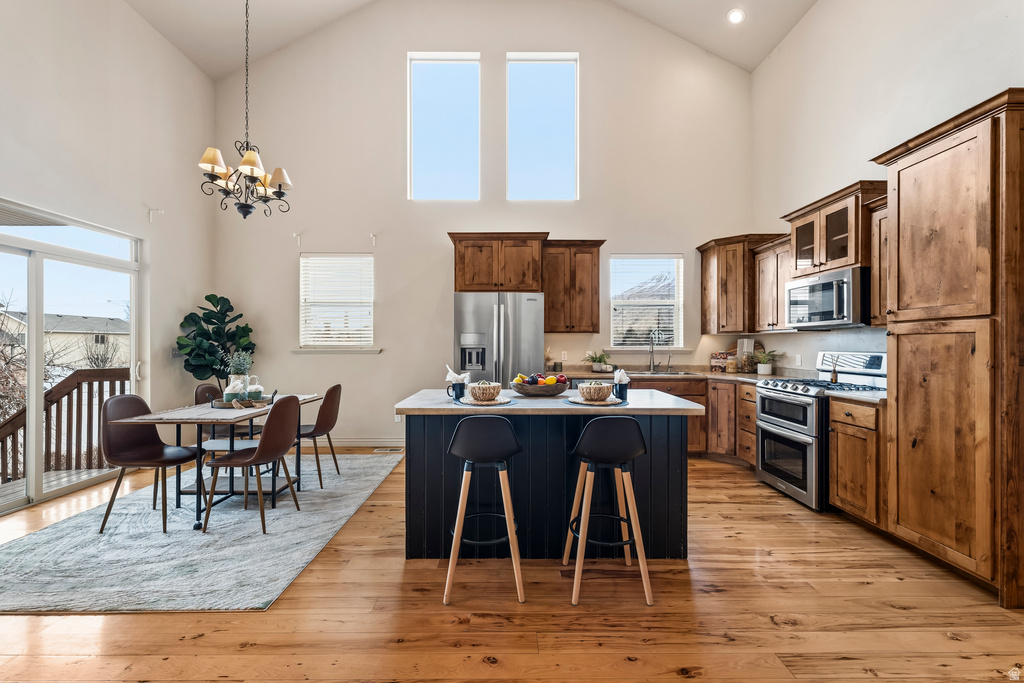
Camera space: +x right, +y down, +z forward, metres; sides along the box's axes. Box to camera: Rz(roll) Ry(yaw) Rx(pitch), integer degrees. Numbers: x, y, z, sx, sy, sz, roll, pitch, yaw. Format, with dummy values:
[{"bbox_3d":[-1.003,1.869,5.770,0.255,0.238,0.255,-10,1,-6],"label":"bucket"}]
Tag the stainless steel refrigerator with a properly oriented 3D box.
[{"bbox_3d":[-0.126,0.400,4.400,0.910,1.780,0.810,0,0,-1],"label":"stainless steel refrigerator"}]

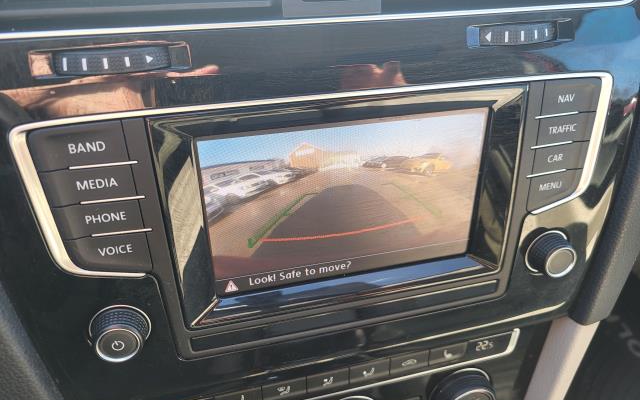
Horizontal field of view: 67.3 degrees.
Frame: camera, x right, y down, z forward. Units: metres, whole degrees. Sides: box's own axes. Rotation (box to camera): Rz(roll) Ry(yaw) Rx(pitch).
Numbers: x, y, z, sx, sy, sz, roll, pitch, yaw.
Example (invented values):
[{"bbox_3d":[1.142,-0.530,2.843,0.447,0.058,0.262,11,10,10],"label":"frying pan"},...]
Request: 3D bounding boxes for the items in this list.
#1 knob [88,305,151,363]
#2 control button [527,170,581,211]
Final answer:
[{"bbox_3d":[-0.097,0.066,0.231,0.028,0.028,0.015,-8,28,-13],"label":"knob"},{"bbox_3d":[0.130,-0.006,0.269,0.033,0.021,0.005,-8,28,-13],"label":"control button"}]

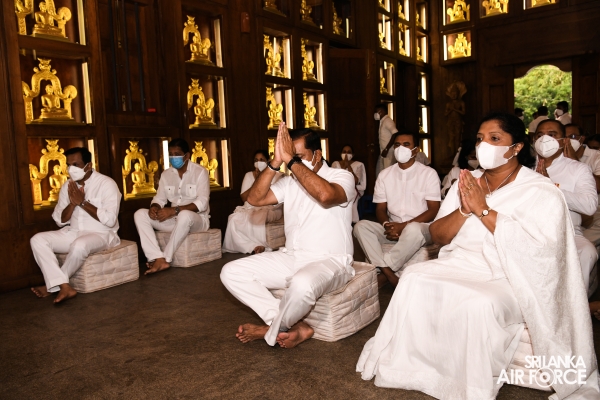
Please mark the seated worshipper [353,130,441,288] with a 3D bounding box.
[{"bbox_3d":[0.730,0.030,3.600,0.640,1.070,0.680,1,7,28],"label":"seated worshipper"}]

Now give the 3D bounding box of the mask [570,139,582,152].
[{"bbox_3d":[2.270,-0.450,4.130,0.135,0.110,0.080,3,8,42],"label":"mask"}]

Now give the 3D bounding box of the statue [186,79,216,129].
[{"bbox_3d":[-1.090,-1.042,5.446,0.224,0.552,0.468,1,6,36],"label":"statue"}]

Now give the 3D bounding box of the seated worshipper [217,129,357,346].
[{"bbox_3d":[-0.050,0.146,2.720,0.660,1.070,0.660,3,8,41],"label":"seated worshipper"}]

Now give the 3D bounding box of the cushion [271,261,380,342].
[{"bbox_3d":[0.104,0.550,2.830,0.496,0.276,0.458,1,6,36],"label":"cushion"}]

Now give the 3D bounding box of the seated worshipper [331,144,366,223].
[{"bbox_3d":[0.630,-0.210,6.420,0.500,0.980,0.600,0,6,20],"label":"seated worshipper"}]

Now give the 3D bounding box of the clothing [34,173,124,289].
[{"bbox_3d":[-1.659,0.222,3.785,0.524,0.879,0.580,0,6,29],"label":"clothing"}]

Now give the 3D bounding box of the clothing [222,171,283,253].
[{"bbox_3d":[-0.440,0.093,5.193,0.486,0.823,0.636,1,6,32],"label":"clothing"}]

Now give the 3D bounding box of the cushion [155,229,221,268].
[{"bbox_3d":[-1.061,0.432,4.745,0.496,0.281,0.458,1,6,36],"label":"cushion"}]

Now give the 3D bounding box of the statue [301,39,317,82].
[{"bbox_3d":[0.099,-1.919,6.997,0.224,0.561,0.468,1,6,36],"label":"statue"}]

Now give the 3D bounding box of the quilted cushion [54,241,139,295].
[{"bbox_3d":[-1.641,0.522,3.997,0.496,0.281,0.458,1,6,36],"label":"quilted cushion"}]

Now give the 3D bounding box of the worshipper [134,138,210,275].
[{"bbox_3d":[-1.120,0.017,4.360,0.540,1.070,0.680,1,7,33],"label":"worshipper"}]

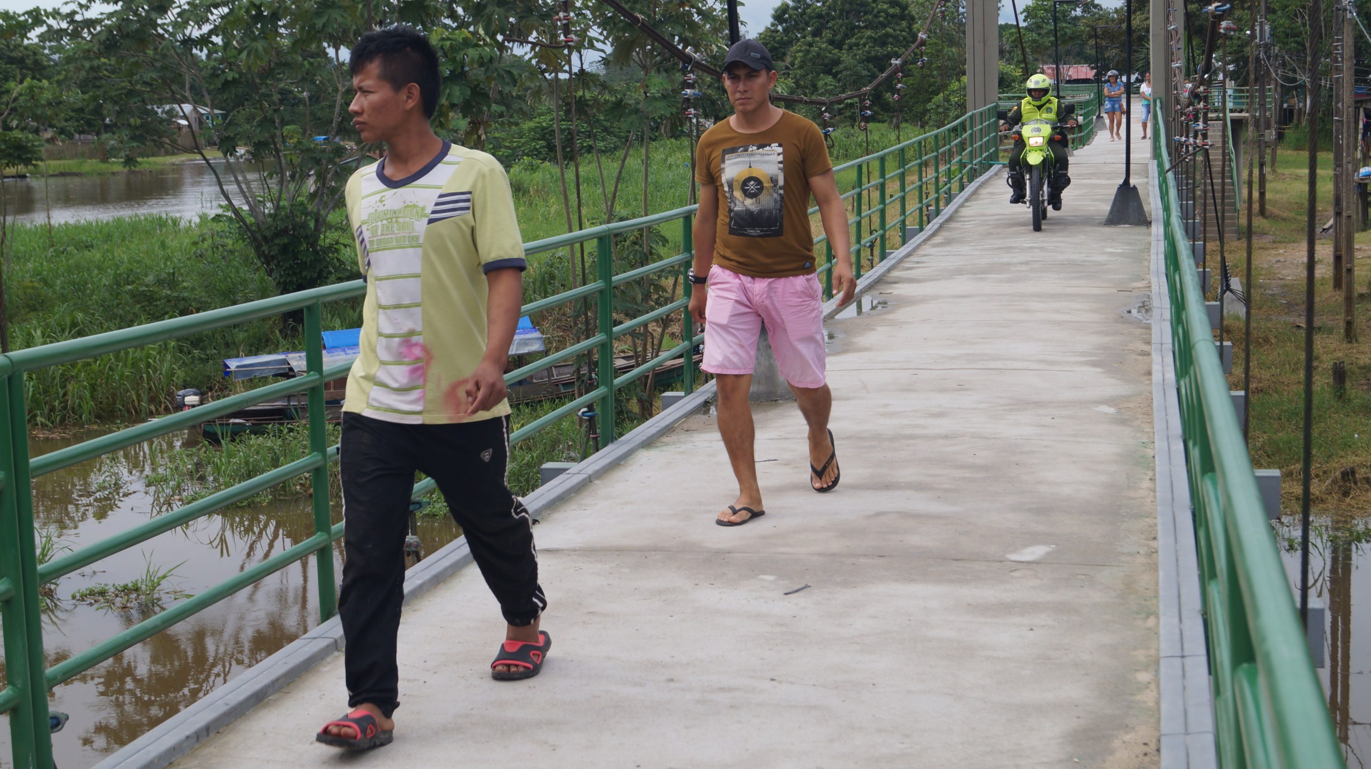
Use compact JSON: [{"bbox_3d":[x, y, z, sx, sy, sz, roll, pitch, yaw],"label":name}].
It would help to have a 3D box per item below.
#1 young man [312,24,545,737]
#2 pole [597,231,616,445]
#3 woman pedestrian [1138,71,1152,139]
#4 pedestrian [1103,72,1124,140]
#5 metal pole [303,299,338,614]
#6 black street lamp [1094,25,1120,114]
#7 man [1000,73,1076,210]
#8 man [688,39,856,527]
[{"bbox_3d":[-0.629,-0.022,4.765,0.510,1.650,0.770,2,9,23],"label":"young man"},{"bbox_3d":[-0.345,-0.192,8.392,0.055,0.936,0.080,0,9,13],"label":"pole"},{"bbox_3d":[10.419,-6.263,44.500,0.460,1.560,0.340,0,8,13],"label":"woman pedestrian"},{"bbox_3d":[9.624,-6.276,44.500,0.480,1.640,0.360,0,8,13],"label":"pedestrian"},{"bbox_3d":[-1.015,0.214,5.500,0.047,0.910,0.047,0,8,13],"label":"metal pole"},{"bbox_3d":[11.689,-8.677,54.800,0.750,2.540,0.180,0,9,13],"label":"black street lamp"},{"bbox_3d":[3.710,-2.559,20.830,0.800,1.420,0.800,0,9,13],"label":"man"},{"bbox_3d":[0.308,-0.398,7.195,0.590,1.690,0.720,1,9,16],"label":"man"}]

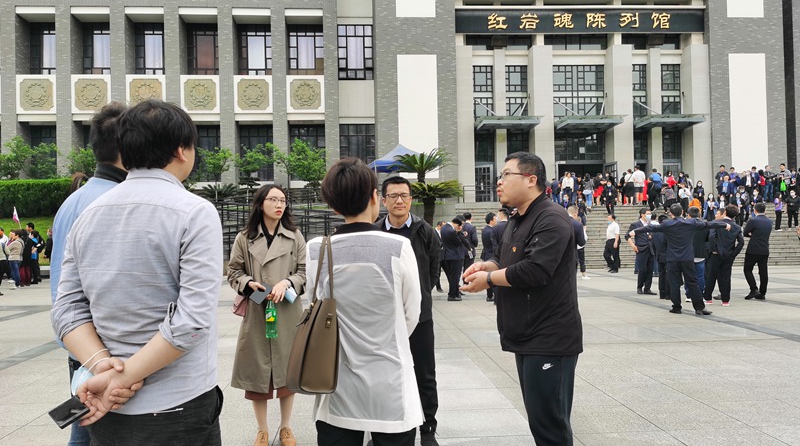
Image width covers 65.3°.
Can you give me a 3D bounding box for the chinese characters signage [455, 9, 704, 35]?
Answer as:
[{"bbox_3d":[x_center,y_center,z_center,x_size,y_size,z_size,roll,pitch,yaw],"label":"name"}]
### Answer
[{"bbox_3d":[8.871,-9.843,30.700,12.477,1.221,0.300,-1,-1,-4],"label":"chinese characters signage"}]

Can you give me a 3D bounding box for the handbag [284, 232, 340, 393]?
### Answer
[{"bbox_3d":[-0.309,0.305,2.195,0.140,0.515,0.310,-1,-1,-18],"label":"handbag"}]

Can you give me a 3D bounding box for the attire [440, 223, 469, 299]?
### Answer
[{"bbox_3d":[1.065,0.697,12.292,0.480,1.670,0.460,-1,-1,-18],"label":"attire"}]

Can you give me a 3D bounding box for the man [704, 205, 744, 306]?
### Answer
[{"bbox_3d":[5.630,0.549,10.891,0.560,1.727,0.380,-1,-1,-6],"label":"man"}]

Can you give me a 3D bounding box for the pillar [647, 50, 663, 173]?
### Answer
[{"bbox_3d":[12.801,-4.696,31.225,0.523,7.957,0.420,-1,-1,-4],"label":"pillar"}]

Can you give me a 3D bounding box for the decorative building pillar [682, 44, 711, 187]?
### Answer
[{"bbox_3d":[14.782,-4.750,31.070,0.894,7.978,0.950,-1,-1,-4],"label":"decorative building pillar"}]

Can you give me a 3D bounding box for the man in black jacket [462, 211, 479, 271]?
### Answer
[{"bbox_3d":[1.459,0.657,13.469,0.470,1.769,0.340,-2,-1,25],"label":"man in black jacket"}]

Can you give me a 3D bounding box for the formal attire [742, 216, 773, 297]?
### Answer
[{"bbox_3d":[6.590,0.609,11.528,0.480,1.569,0.380,-1,-1,5],"label":"formal attire"}]

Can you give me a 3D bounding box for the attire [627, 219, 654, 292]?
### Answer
[{"bbox_3d":[4.944,0.667,12.830,0.520,1.521,0.360,-1,-1,-35],"label":"attire"}]

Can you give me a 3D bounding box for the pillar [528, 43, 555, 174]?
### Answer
[{"bbox_3d":[7.259,-4.753,31.855,0.980,8.311,1.050,-1,-1,-3],"label":"pillar"}]

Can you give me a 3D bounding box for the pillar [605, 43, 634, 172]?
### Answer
[{"bbox_3d":[11.359,-4.847,32.105,0.980,8.336,1.050,-1,-1,-3],"label":"pillar"}]

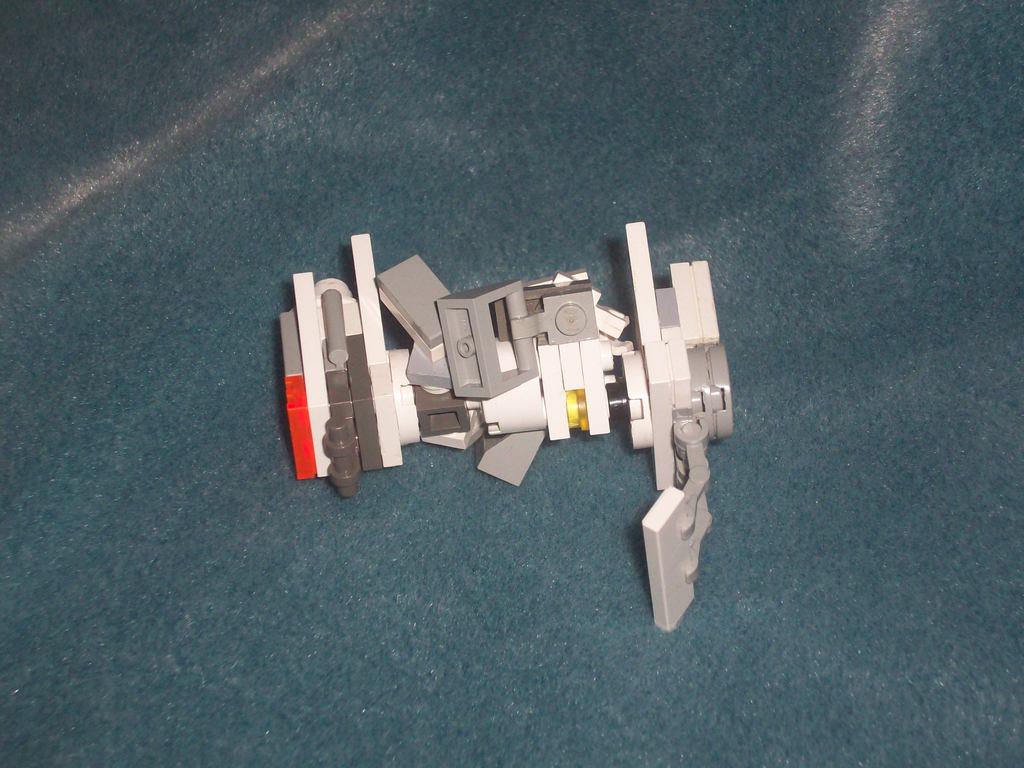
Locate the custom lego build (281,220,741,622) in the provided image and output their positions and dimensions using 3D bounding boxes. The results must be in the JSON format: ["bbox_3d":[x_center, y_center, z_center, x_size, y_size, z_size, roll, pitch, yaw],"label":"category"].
[{"bbox_3d":[0.001,0.005,0.374,0.074,0.037,0.071,-5,75,-1],"label":"custom lego build"}]

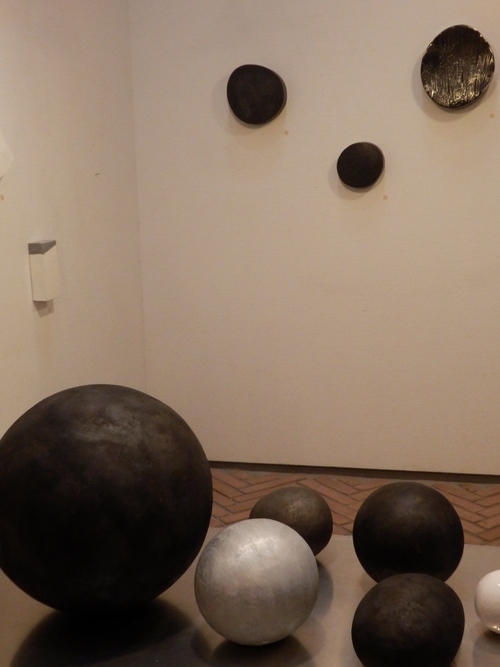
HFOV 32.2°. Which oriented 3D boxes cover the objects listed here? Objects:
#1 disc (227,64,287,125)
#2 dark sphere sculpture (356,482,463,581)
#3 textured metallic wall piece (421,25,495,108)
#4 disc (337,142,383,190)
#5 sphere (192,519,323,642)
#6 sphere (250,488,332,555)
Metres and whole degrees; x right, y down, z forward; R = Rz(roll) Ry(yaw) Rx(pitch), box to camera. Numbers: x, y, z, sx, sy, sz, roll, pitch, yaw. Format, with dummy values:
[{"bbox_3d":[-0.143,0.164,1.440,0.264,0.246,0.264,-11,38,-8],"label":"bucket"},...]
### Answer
[{"bbox_3d":[0.026,-0.865,3.144,0.221,0.210,0.050,1,11,13],"label":"disc"},{"bbox_3d":[0.437,0.563,2.392,0.301,0.301,0.301,-1,11,0],"label":"dark sphere sculpture"},{"bbox_3d":[0.712,-0.912,2.971,0.246,0.275,0.060,1,11,13],"label":"textured metallic wall piece"},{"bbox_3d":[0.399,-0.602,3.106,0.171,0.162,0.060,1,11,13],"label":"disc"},{"bbox_3d":[0.017,0.618,2.157,0.304,0.304,0.304,-1,11,0],"label":"sphere"},{"bbox_3d":[0.121,0.568,2.571,0.237,0.230,0.237,-1,11,0],"label":"sphere"}]

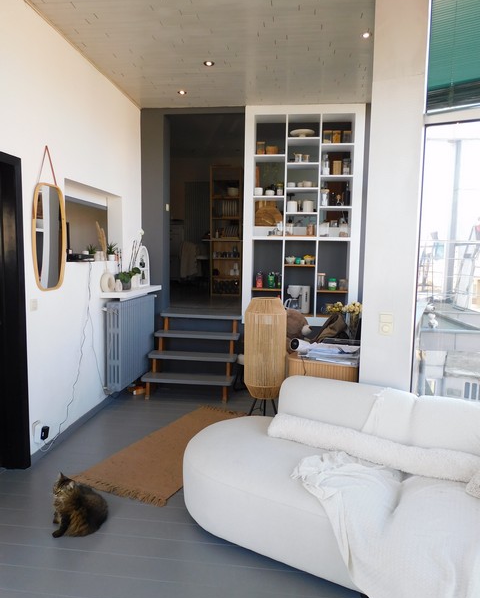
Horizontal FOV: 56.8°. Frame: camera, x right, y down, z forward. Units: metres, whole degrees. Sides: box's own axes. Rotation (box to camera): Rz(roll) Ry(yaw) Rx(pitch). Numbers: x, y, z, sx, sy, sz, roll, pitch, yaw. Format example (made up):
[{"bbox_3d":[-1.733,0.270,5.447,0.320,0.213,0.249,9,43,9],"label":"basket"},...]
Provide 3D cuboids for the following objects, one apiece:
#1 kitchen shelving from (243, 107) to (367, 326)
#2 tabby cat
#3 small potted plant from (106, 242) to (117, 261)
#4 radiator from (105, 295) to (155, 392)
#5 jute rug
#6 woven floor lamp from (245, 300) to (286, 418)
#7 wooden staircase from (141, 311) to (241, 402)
[{"bbox_3d":[0.720,-0.941,5.219,1.319,2.473,0.334,2,6,7],"label":"kitchen shelving"},{"bbox_3d":[-0.876,1.093,2.447,0.310,0.328,0.200,-1,6,-18],"label":"tabby cat"},{"bbox_3d":[-1.318,-0.481,4.525,0.095,0.195,0.095,2,6,7],"label":"small potted plant"},{"bbox_3d":[-1.140,0.414,4.756,0.129,0.866,1.079,2,6,7],"label":"radiator"},{"bbox_3d":[-0.423,1.152,3.530,0.714,0.015,1.622,4,7,28],"label":"jute rug"},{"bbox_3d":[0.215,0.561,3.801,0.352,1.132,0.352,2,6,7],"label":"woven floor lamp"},{"bbox_3d":[-0.489,0.608,4.875,0.927,0.812,0.942,2,6,7],"label":"wooden staircase"}]

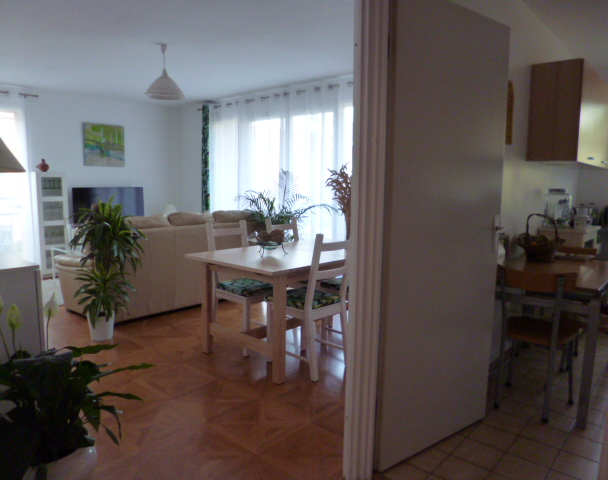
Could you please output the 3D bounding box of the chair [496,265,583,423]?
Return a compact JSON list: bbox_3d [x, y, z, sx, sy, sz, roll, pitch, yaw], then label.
[{"bbox_3d":[1.339,0.559,2.558,0.420,0.830,0.490,7,9,41],"label":"chair"}]

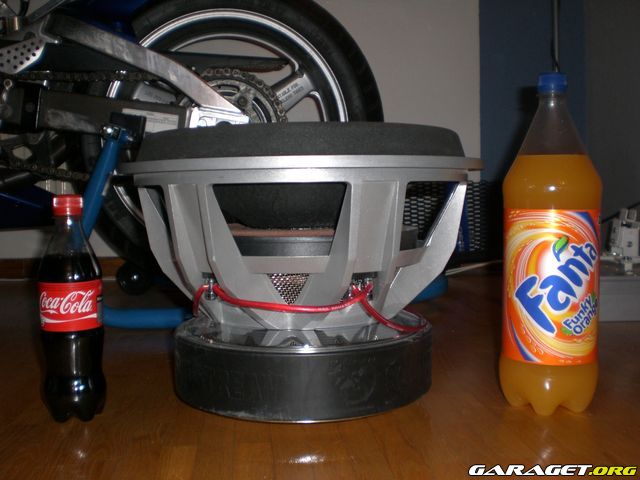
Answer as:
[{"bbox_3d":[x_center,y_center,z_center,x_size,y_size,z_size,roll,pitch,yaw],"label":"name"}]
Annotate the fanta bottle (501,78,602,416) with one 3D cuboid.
[{"bbox_3d":[0.248,0.004,0.754,0.102,0.354,0.102,0,4,4],"label":"fanta bottle"}]

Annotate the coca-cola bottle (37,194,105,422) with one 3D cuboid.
[{"bbox_3d":[-0.261,0.070,0.740,0.065,0.234,0.065,-1,4,0],"label":"coca-cola bottle"}]

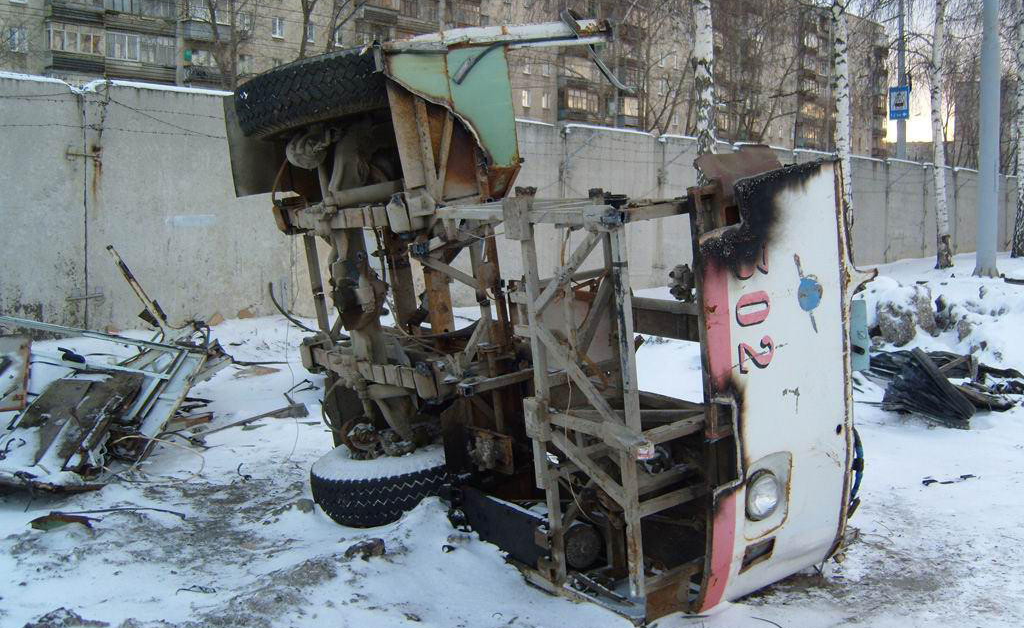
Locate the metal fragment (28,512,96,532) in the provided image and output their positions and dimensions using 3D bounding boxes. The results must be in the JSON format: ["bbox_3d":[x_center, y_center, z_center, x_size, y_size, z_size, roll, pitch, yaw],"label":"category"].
[{"bbox_3d":[-2.331,1.084,5.370,0.340,0.080,0.120,1,5,12],"label":"metal fragment"}]

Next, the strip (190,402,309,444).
[{"bbox_3d":[-1.978,0.832,7.800,0.950,0.100,0.120,-11,11,-41],"label":"strip"}]

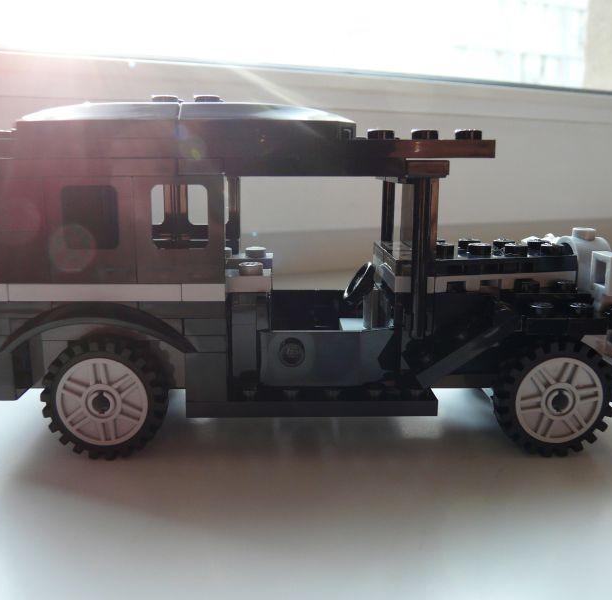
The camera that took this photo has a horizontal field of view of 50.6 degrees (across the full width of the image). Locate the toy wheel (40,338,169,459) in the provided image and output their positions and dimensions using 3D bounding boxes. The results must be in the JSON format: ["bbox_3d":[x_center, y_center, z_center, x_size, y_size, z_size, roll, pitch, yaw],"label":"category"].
[{"bbox_3d":[-0.040,0.019,0.132,0.024,0.024,0.008,0,11,0],"label":"toy wheel"}]

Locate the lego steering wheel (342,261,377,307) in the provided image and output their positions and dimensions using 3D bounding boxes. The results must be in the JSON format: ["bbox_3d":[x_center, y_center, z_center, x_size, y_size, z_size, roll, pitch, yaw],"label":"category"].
[{"bbox_3d":[0.012,-0.004,0.147,0.003,0.010,0.010,37,9,-6],"label":"lego steering wheel"}]

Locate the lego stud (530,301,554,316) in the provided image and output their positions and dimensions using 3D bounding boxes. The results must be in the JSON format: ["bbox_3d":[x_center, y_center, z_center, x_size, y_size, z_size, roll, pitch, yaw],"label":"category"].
[{"bbox_3d":[0.046,0.002,0.127,0.005,0.002,0.005,0,10,1],"label":"lego stud"}]

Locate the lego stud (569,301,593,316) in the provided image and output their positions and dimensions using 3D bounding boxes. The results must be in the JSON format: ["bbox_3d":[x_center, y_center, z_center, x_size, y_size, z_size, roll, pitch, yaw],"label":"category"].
[{"bbox_3d":[0.054,0.002,0.127,0.005,0.002,0.005,0,10,1],"label":"lego stud"}]

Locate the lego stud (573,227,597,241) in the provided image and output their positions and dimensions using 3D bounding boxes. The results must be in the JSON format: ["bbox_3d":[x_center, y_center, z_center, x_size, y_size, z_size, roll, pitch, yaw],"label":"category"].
[{"bbox_3d":[0.060,-0.014,0.140,0.005,0.002,0.005,0,11,0],"label":"lego stud"}]

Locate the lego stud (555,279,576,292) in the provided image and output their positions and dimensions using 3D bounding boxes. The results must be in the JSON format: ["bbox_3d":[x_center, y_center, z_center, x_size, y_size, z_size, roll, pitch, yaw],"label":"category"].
[{"bbox_3d":[0.054,-0.003,0.134,0.005,0.002,0.005,0,10,1],"label":"lego stud"}]

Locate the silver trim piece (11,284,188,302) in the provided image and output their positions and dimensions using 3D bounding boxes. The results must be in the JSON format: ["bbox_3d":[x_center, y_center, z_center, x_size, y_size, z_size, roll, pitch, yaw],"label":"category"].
[{"bbox_3d":[-0.039,-0.002,0.123,0.032,0.003,0.008,0,11,0],"label":"silver trim piece"}]

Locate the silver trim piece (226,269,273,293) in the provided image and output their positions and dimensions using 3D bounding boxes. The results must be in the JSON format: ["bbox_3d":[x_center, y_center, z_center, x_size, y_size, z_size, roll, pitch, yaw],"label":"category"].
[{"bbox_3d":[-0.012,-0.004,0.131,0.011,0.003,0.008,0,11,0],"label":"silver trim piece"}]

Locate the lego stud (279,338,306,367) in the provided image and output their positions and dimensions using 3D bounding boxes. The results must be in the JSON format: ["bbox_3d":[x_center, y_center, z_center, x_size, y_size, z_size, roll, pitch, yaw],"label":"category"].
[{"bbox_3d":[-0.003,0.010,0.122,0.005,0.005,0.002,0,11,0],"label":"lego stud"}]

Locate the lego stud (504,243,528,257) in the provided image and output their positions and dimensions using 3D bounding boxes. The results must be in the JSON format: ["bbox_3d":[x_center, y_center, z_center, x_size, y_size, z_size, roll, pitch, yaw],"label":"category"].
[{"bbox_3d":[0.046,-0.011,0.140,0.005,0.002,0.005,0,10,1],"label":"lego stud"}]

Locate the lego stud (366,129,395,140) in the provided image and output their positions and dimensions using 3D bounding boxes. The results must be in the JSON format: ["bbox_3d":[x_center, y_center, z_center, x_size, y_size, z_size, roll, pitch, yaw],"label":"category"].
[{"bbox_3d":[0.014,-0.030,0.117,0.005,0.002,0.005,0,11,0],"label":"lego stud"}]

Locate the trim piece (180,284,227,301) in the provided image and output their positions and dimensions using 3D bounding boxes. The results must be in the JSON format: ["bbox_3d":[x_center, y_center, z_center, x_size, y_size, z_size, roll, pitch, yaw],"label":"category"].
[{"bbox_3d":[-0.019,-0.002,0.123,0.008,0.003,0.008,0,11,0],"label":"trim piece"}]

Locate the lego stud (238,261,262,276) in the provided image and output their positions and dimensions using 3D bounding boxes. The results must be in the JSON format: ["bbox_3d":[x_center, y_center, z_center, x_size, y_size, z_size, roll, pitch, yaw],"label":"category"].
[{"bbox_3d":[-0.011,-0.006,0.133,0.005,0.002,0.005,0,10,1],"label":"lego stud"}]

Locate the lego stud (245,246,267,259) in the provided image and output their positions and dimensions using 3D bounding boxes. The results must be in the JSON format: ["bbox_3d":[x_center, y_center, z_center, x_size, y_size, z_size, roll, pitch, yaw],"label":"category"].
[{"bbox_3d":[-0.012,-0.011,0.158,0.005,0.002,0.005,0,10,1],"label":"lego stud"}]

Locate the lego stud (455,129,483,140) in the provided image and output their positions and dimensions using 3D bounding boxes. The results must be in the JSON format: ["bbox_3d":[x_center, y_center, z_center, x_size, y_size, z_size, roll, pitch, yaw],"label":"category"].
[{"bbox_3d":[0.029,-0.030,0.117,0.005,0.002,0.005,0,10,1],"label":"lego stud"}]

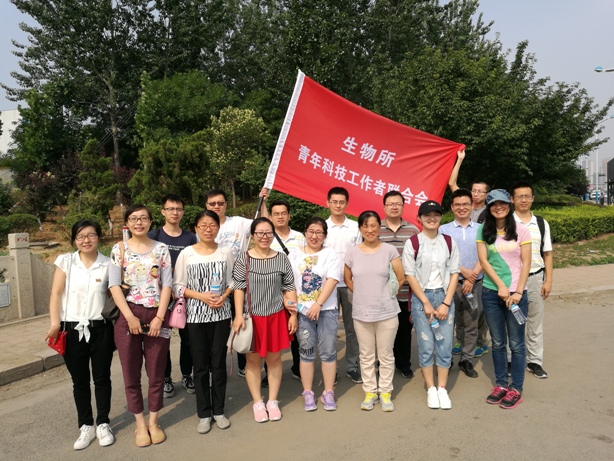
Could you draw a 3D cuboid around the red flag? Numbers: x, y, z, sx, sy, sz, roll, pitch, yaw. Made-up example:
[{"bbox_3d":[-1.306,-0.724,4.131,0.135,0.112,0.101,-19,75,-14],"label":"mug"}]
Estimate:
[{"bbox_3d":[0.603,-0.775,4.700,1.800,1.250,0.250,18,2,-5],"label":"red flag"}]

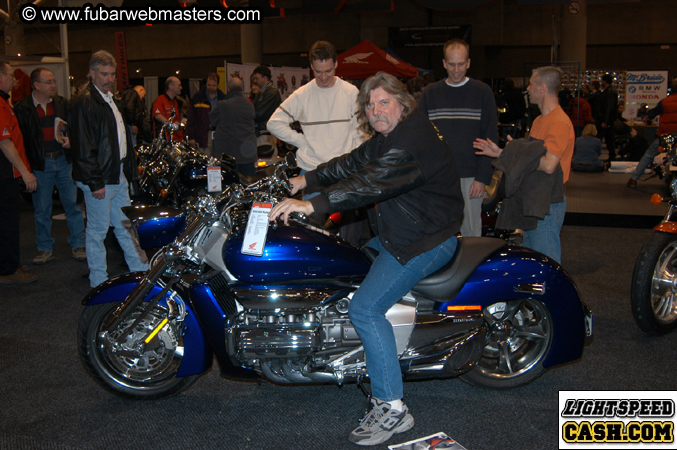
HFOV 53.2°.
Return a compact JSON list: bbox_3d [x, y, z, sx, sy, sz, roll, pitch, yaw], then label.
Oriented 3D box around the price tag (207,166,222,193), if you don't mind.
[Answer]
[{"bbox_3d":[-0.880,-0.323,4.800,0.100,0.190,0.012,-1,9,3],"label":"price tag"}]

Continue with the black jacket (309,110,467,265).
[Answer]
[{"bbox_3d":[0.218,-0.178,3.130,0.710,0.650,0.600,-3,9,-10],"label":"black jacket"}]

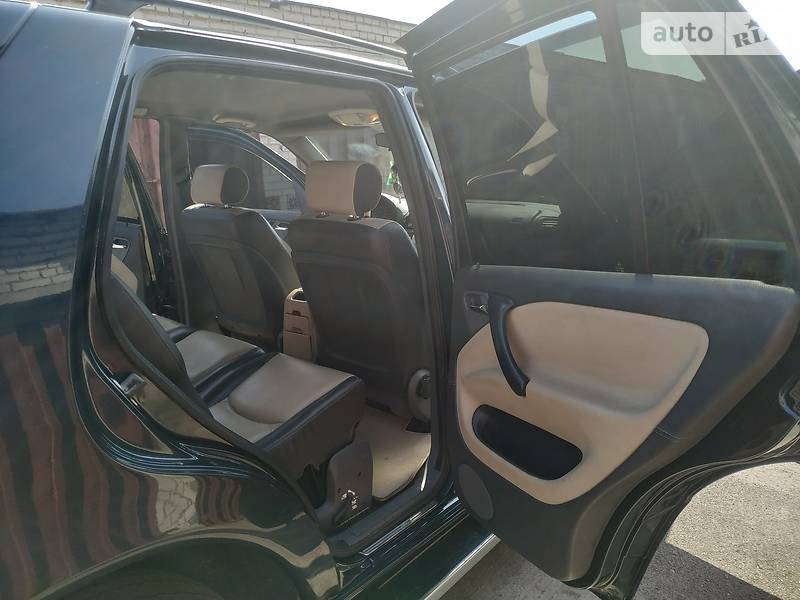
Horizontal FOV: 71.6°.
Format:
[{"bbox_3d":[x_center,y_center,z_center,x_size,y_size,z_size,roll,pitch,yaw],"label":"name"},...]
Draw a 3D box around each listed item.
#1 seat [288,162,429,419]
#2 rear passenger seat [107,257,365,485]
[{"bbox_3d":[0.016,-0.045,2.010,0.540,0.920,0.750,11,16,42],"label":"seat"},{"bbox_3d":[-0.875,0.043,1.608,1.370,0.770,0.810,11,16,42],"label":"rear passenger seat"}]

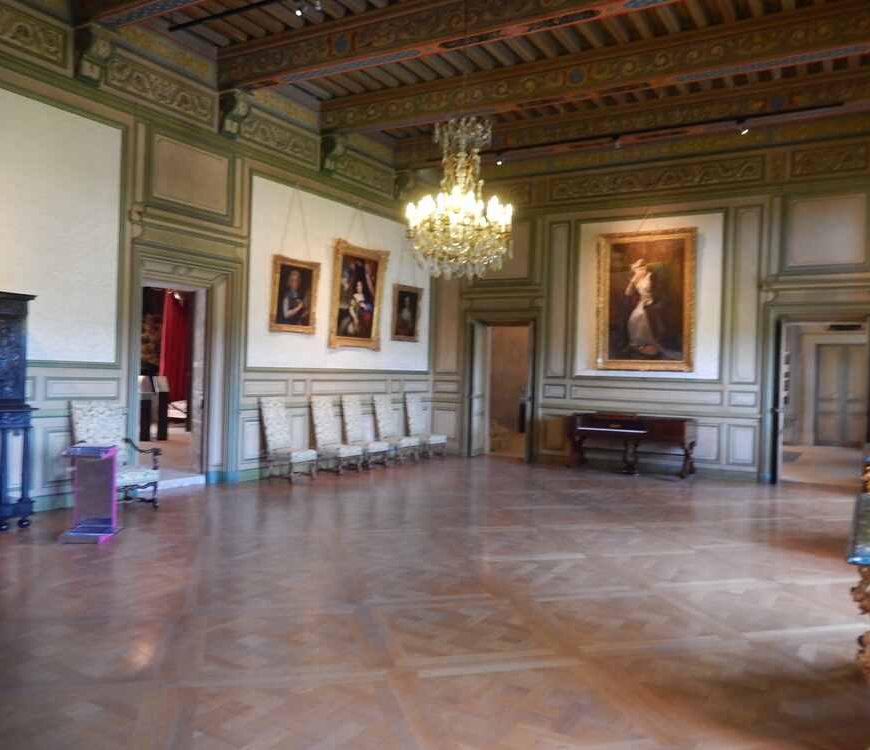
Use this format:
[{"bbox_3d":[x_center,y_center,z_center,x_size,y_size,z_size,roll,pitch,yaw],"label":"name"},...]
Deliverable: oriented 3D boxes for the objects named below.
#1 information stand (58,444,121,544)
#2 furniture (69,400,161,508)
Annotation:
[{"bbox_3d":[-3.097,1.064,6.508,0.363,0.798,0.474,2,0,-7],"label":"information stand"},{"bbox_3d":[-3.326,0.853,7.535,0.608,1.128,0.712,2,1,31],"label":"furniture"}]

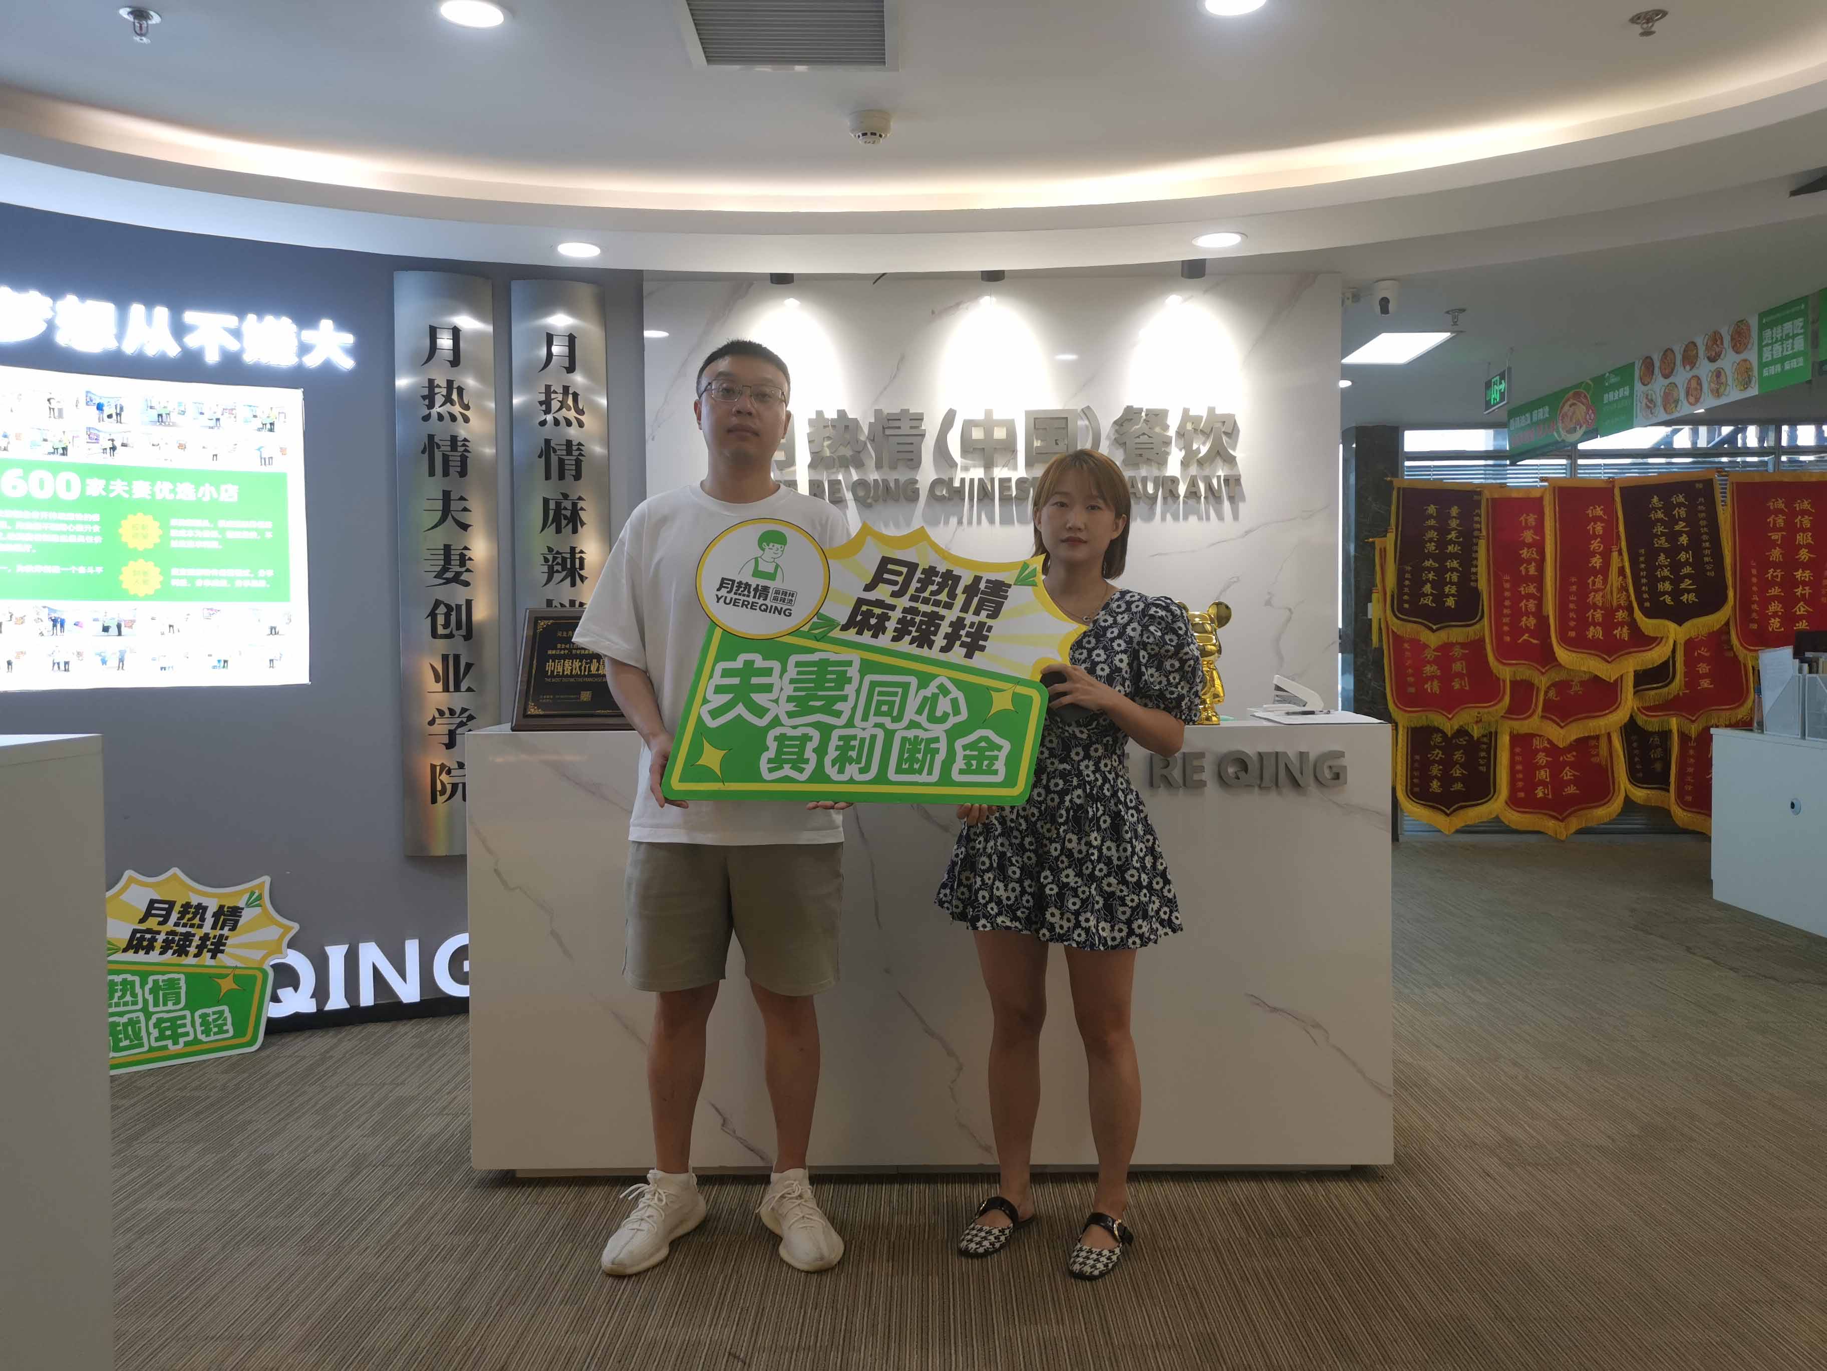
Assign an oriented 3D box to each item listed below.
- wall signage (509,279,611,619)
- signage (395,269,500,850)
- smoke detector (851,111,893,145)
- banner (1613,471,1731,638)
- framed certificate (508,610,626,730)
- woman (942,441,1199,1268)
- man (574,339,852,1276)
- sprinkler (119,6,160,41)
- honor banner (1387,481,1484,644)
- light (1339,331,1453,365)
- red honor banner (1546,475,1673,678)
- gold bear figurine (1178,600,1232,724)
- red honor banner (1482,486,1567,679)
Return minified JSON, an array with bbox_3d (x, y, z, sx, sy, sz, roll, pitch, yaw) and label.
[{"bbox_3d":[-1.122,-0.374,4.576,0.310,1.820,0.045,-1,2,-11],"label":"wall signage"},{"bbox_3d":[-1.453,-0.374,4.470,0.302,1.815,0.045,-1,2,-19],"label":"signage"},{"bbox_3d":[-0.109,-1.420,3.640,0.104,0.062,0.104,0,2,0],"label":"smoke detector"},{"bbox_3d":[4.184,-0.698,7.830,0.590,0.920,0.040,-8,2,1],"label":"banner"},{"bbox_3d":[-0.669,-0.030,3.151,0.390,0.300,0.036,0,-26,1],"label":"framed certificate"},{"bbox_3d":[0.308,0.311,2.810,0.490,1.560,0.370,0,2,14],"label":"woman"},{"bbox_3d":[-0.371,0.212,2.804,0.580,1.784,0.400,0,2,-3],"label":"man"},{"bbox_3d":[-1.596,-1.354,2.945,0.078,0.060,0.078,0,2,1],"label":"sprinkler"},{"bbox_3d":[2.904,-0.669,7.913,0.570,0.940,0.050,2,2,1],"label":"honor banner"},{"bbox_3d":[2.004,-1.405,5.921,0.295,0.050,0.630,0,2,1],"label":"light"},{"bbox_3d":[3.852,-0.592,7.880,0.670,1.090,0.040,-1,2,1],"label":"red honor banner"},{"bbox_3d":[0.639,-0.048,3.180,0.145,0.275,0.105,0,2,1],"label":"gold bear figurine"},{"bbox_3d":[3.495,-0.560,7.930,0.640,1.080,0.040,-3,2,1],"label":"red honor banner"}]

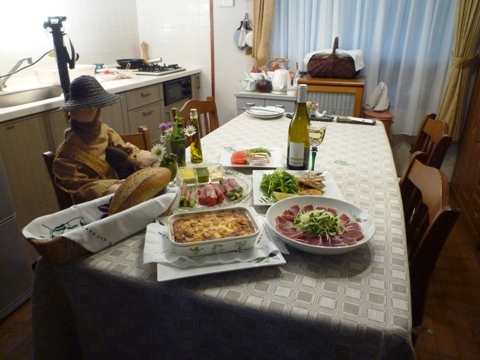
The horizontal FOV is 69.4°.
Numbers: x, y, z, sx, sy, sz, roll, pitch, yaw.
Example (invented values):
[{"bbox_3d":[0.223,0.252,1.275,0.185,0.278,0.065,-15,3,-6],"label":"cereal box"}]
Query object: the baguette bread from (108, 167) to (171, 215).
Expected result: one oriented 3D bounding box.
[{"bbox_3d":[-0.265,0.029,0.949,0.100,0.088,0.240,11,32,25],"label":"baguette bread"}]

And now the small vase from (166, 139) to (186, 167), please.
[{"bbox_3d":[-0.220,-0.099,1.267,0.062,0.100,0.062,8,25,19],"label":"small vase"}]

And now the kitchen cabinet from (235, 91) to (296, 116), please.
[{"bbox_3d":[0.275,-0.424,3.043,0.507,0.670,0.400,8,25,19],"label":"kitchen cabinet"}]

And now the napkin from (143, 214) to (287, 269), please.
[{"bbox_3d":[-0.067,0.136,0.830,0.315,0.045,0.205,-5,25,-13],"label":"napkin"}]

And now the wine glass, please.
[{"bbox_3d":[0.254,-0.105,1.186,0.068,0.168,0.068,8,25,19],"label":"wine glass"}]

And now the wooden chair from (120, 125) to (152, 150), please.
[{"bbox_3d":[-0.290,0.305,1.188,0.480,0.843,0.410,18,29,34],"label":"wooden chair"}]

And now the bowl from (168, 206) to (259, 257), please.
[{"bbox_3d":[-0.060,0.123,0.806,0.200,0.053,0.130,-5,25,-13],"label":"bowl"}]

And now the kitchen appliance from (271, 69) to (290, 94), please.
[{"bbox_3d":[0.345,-0.805,2.835,0.140,0.194,0.195,-1,24,-1],"label":"kitchen appliance"}]

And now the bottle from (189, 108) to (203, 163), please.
[{"bbox_3d":[-0.172,-0.170,1.323,0.049,0.205,0.049,9,25,18],"label":"bottle"}]

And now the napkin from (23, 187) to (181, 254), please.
[{"bbox_3d":[-0.307,0.104,0.842,0.360,0.090,0.145,-18,30,-35],"label":"napkin"}]

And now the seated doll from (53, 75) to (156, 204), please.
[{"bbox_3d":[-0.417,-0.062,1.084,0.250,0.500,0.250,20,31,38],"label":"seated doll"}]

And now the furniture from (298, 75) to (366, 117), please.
[{"bbox_3d":[0.671,-0.325,2.636,0.410,0.840,0.330,9,25,18],"label":"furniture"}]

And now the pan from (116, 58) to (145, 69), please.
[{"bbox_3d":[-0.882,-0.957,2.845,0.260,0.055,0.260,6,25,13],"label":"pan"}]

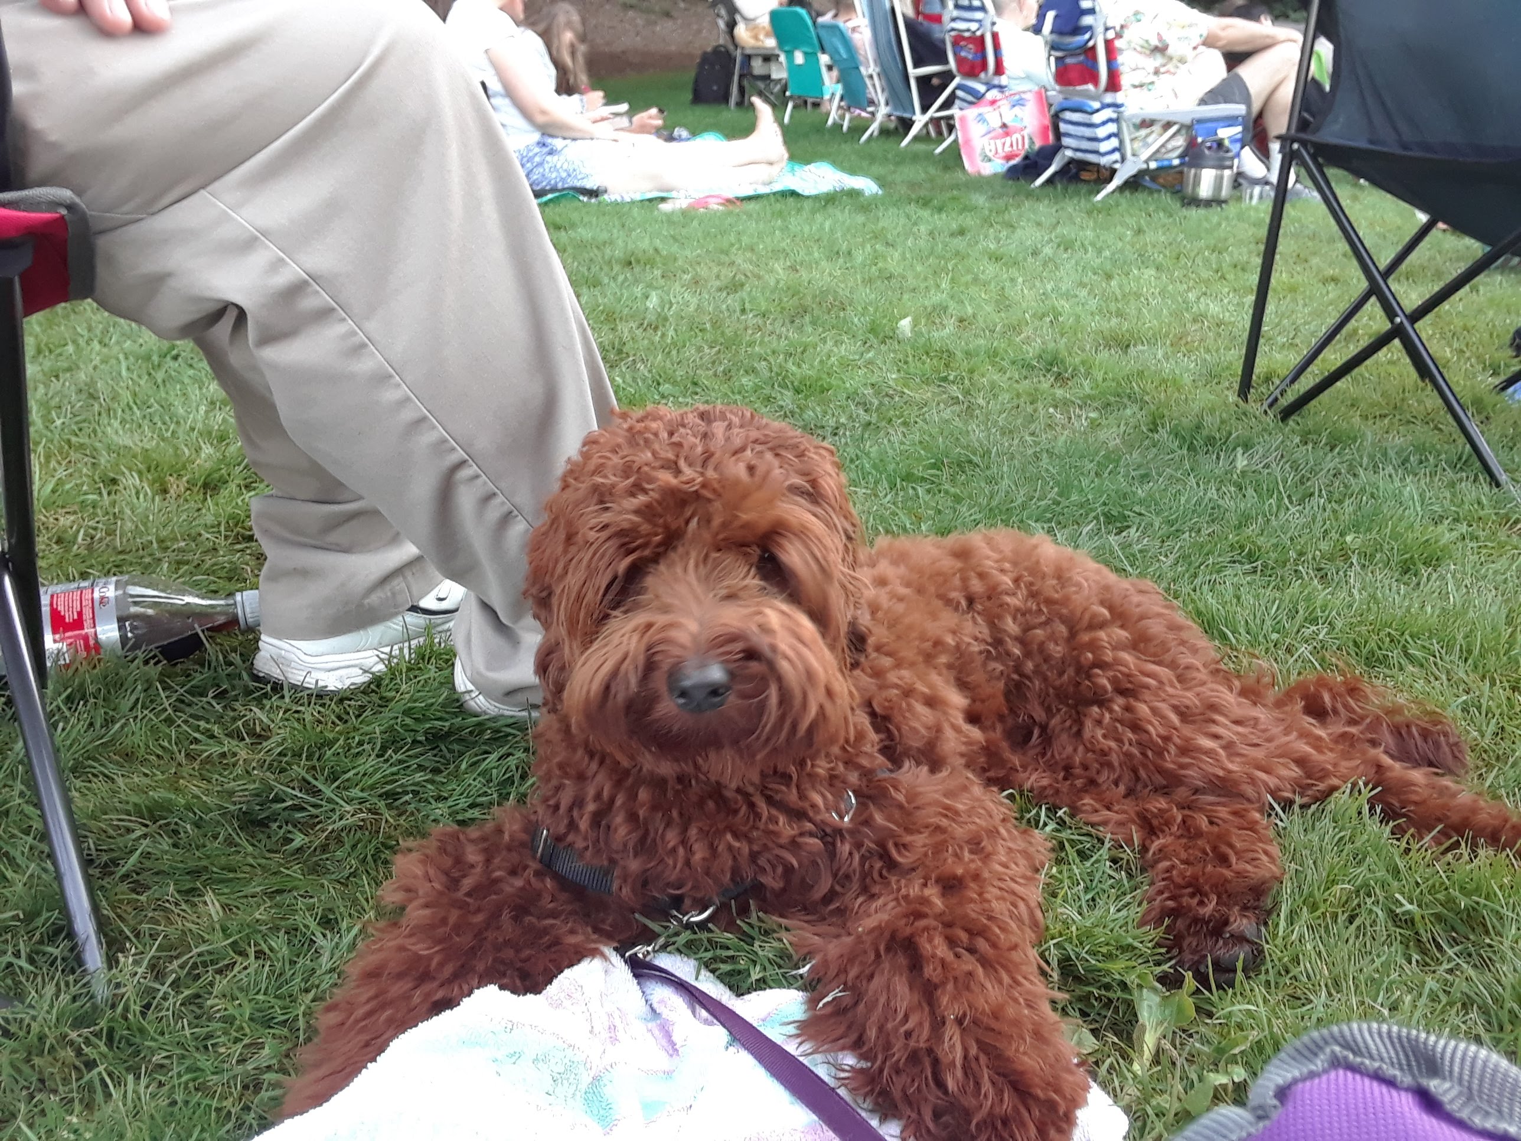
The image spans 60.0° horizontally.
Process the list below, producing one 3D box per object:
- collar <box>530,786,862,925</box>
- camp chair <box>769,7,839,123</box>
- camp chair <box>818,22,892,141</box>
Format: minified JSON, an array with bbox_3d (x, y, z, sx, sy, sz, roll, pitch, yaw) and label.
[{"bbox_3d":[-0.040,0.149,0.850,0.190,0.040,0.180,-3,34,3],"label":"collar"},{"bbox_3d":[0.422,-2.992,7.791,0.600,0.680,0.520,-14,26,-31],"label":"camp chair"},{"bbox_3d":[0.685,-2.683,7.121,0.640,0.620,0.520,-8,24,-19],"label":"camp chair"}]

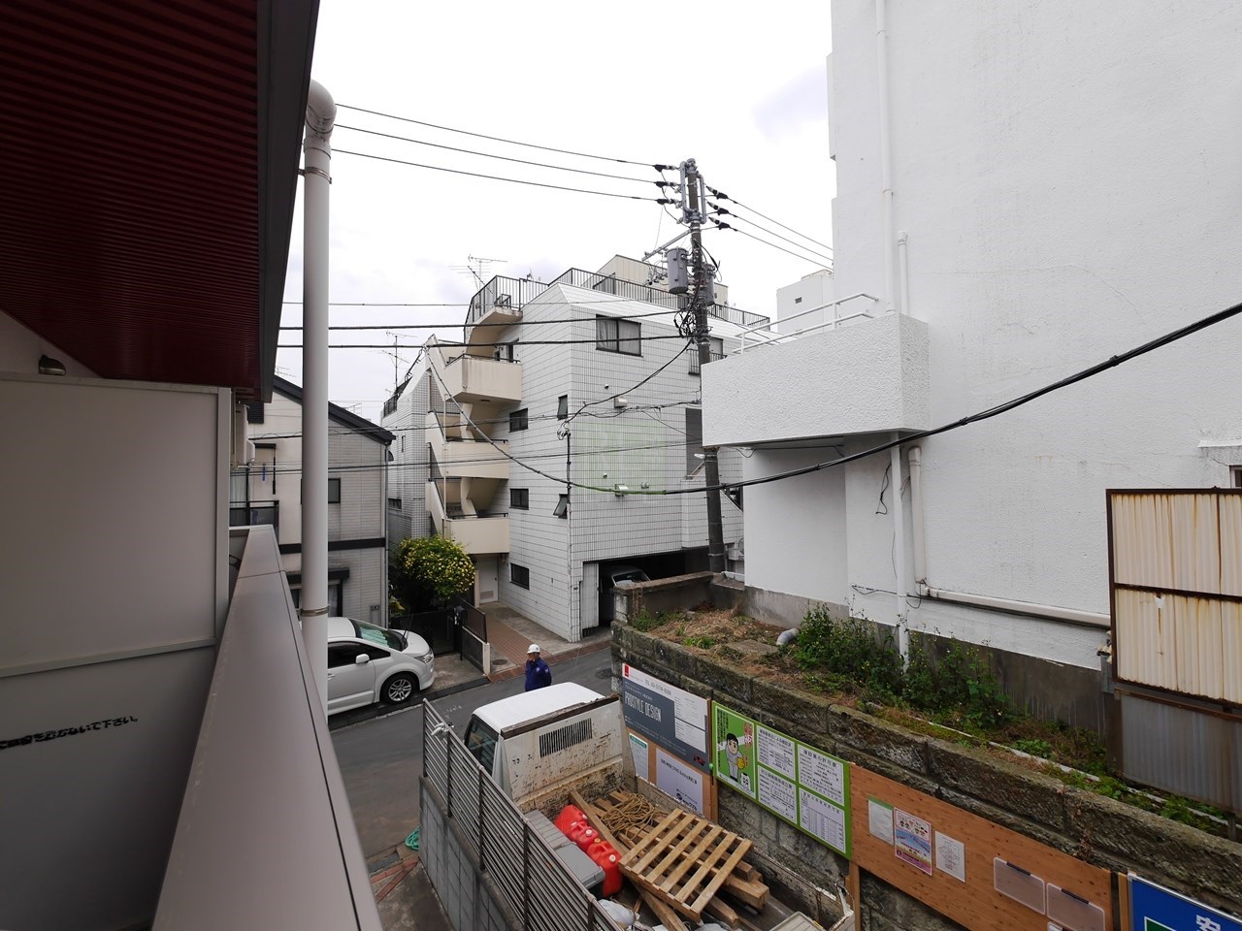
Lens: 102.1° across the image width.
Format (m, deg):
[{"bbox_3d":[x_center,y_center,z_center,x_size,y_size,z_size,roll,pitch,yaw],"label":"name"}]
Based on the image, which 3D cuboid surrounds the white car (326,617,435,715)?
[{"bbox_3d":[-6.322,4.241,10.350,4.650,1.660,1.770,1,-3,-40],"label":"white car"}]

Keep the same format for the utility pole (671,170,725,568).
[{"bbox_3d":[1.923,-0.943,11.283,1.000,11.950,0.800,-4,0,-34],"label":"utility pole"}]

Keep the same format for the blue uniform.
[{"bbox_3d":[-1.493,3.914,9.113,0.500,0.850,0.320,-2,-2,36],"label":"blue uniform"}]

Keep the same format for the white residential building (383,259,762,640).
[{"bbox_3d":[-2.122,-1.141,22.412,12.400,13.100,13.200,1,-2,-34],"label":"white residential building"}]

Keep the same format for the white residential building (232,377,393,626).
[{"bbox_3d":[-10.651,1.562,14.524,6.500,7.500,8.000,1,-2,-34],"label":"white residential building"}]

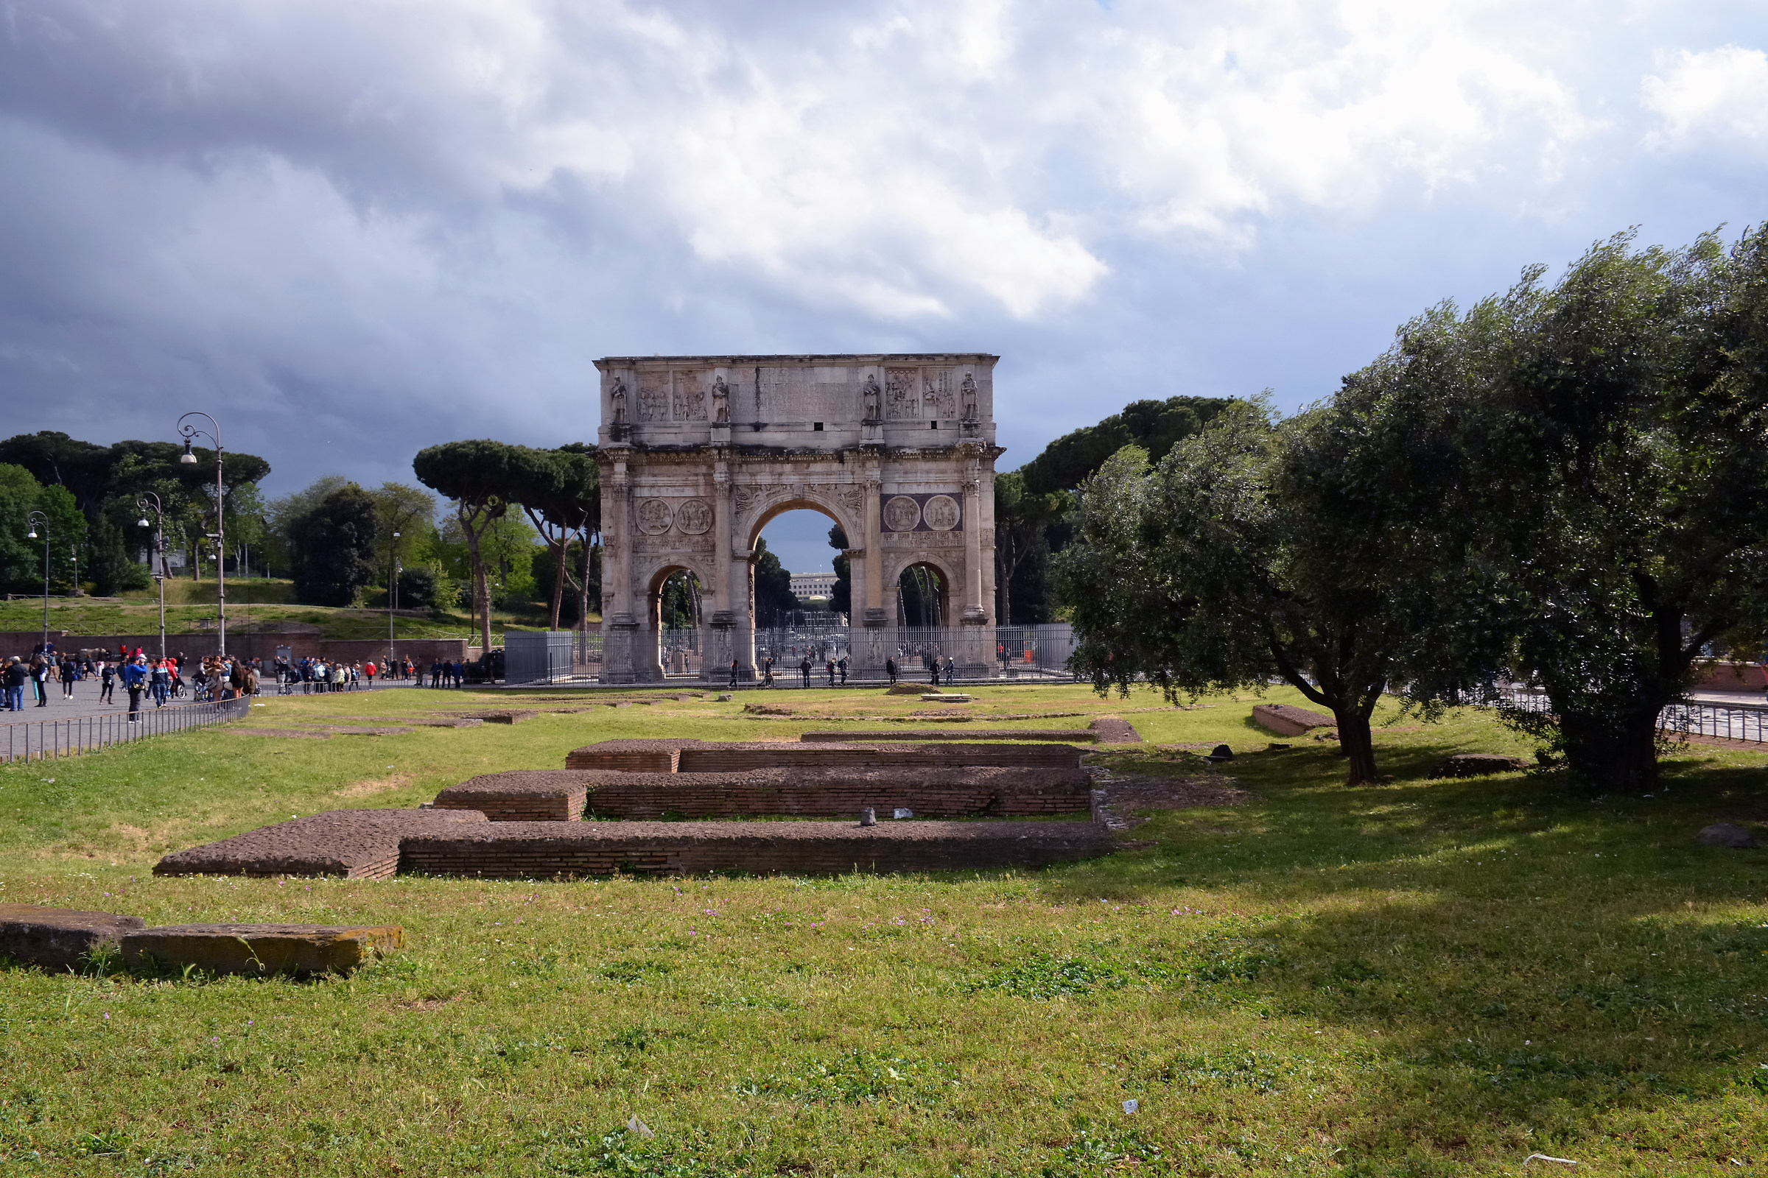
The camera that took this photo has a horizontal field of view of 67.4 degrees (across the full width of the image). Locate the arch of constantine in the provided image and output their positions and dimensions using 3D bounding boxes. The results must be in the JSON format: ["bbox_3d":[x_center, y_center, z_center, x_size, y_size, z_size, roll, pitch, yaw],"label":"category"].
[{"bbox_3d":[-5.695,-4.477,89.518,26.200,21.000,7.600,-1,-3,-1],"label":"arch of constantine"}]

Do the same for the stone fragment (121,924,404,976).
[{"bbox_3d":[-3.572,2.057,7.630,1.450,0.220,0.420,-1,-3,8],"label":"stone fragment"}]

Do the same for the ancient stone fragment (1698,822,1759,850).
[{"bbox_3d":[7.431,2.160,11.681,0.480,0.180,0.360,-1,-3,0],"label":"ancient stone fragment"}]

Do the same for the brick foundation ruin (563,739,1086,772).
[{"bbox_3d":[-0.742,2.660,19.960,7.450,0.440,3.000,-1,-3,5],"label":"brick foundation ruin"}]

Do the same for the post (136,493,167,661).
[{"bbox_3d":[-39.829,0.113,72.000,1.500,10.700,0.600,-1,-3,0],"label":"post"}]

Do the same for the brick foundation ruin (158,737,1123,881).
[{"bbox_3d":[-1.378,2.431,16.009,8.000,0.460,11.300,-1,-3,5],"label":"brick foundation ruin"}]

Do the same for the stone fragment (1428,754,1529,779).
[{"bbox_3d":[8.534,2.523,19.039,1.300,0.270,1.000,-1,-3,5],"label":"stone fragment"}]

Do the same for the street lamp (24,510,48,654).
[{"bbox_3d":[-54.282,0.399,85.000,1.450,10.900,0.550,-1,-3,0],"label":"street lamp"}]

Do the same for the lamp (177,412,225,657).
[{"bbox_3d":[-25.784,-1.172,50.000,1.750,11.000,0.550,-1,-3,0],"label":"lamp"}]

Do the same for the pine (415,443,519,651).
[{"bbox_3d":[-32.341,-2.385,104.000,9.000,18.600,9.000,-1,-3,0],"label":"pine"}]

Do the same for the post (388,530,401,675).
[{"bbox_3d":[-38.354,1.111,104.000,0.500,11.500,1.400,0,-3,-18],"label":"post"}]

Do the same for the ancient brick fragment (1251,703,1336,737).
[{"bbox_3d":[9.824,3.129,31.620,1.000,0.360,7.100,-1,-3,8],"label":"ancient brick fragment"}]

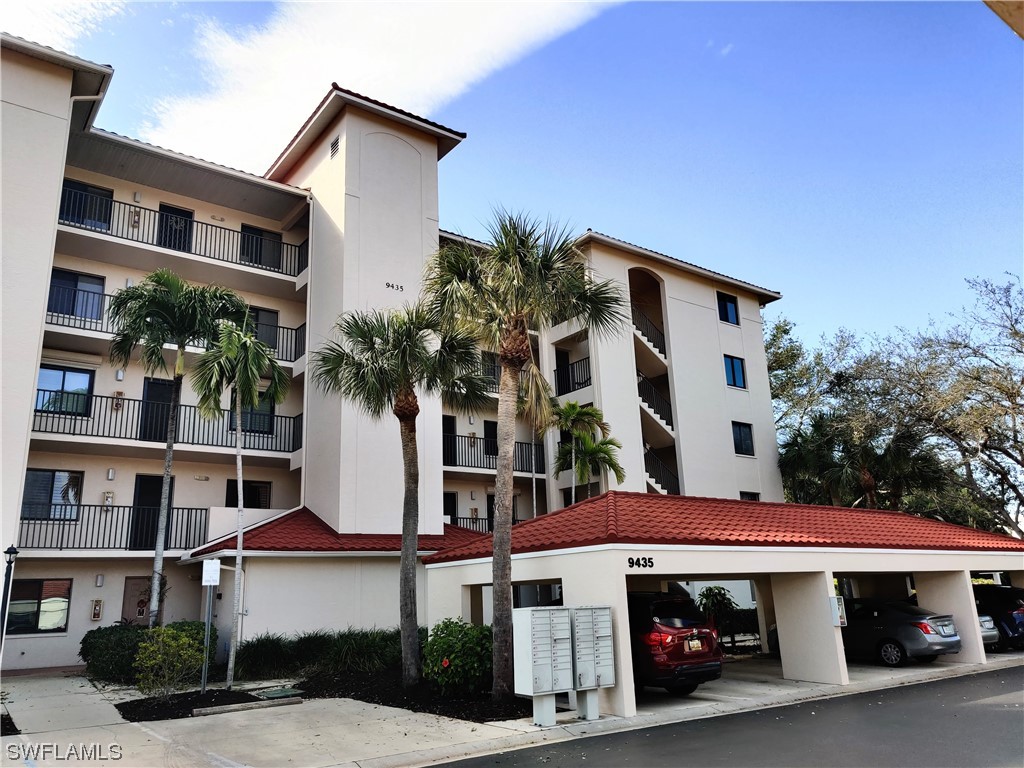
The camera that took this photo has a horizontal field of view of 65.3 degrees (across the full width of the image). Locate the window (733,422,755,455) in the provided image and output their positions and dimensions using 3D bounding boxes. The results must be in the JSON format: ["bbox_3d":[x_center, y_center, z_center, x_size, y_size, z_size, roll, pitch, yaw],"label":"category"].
[{"bbox_3d":[9.145,2.185,31.572,1.295,1.304,0.100,9,-19,-37],"label":"window"}]

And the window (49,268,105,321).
[{"bbox_3d":[-11.833,-2.429,21.748,1.320,1.300,0.120,9,-19,-36],"label":"window"}]

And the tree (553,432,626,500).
[{"bbox_3d":[2.413,4.374,23.316,2.100,6.027,2.100,-3,-15,5],"label":"tree"}]

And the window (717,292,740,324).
[{"bbox_3d":[8.926,-3.061,33.024,1.272,1.321,0.116,9,-19,-37],"label":"window"}]

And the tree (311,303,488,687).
[{"bbox_3d":[-2.235,1.987,15.928,3.500,7.600,3.400,0,-15,-8],"label":"tree"}]

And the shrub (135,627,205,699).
[{"bbox_3d":[-5.878,4.775,13.725,1.220,1.190,1.200,9,-19,-37],"label":"shrub"}]

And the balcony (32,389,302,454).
[{"bbox_3d":[-8.696,1.000,20.809,6.542,1.090,0.673,9,-19,-37],"label":"balcony"}]

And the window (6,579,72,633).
[{"bbox_3d":[-11.665,5.498,19.727,1.340,1.321,0.116,9,-19,-37],"label":"window"}]

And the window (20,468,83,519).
[{"bbox_3d":[-11.675,2.838,20.352,1.339,1.295,0.100,9,-19,-37],"label":"window"}]

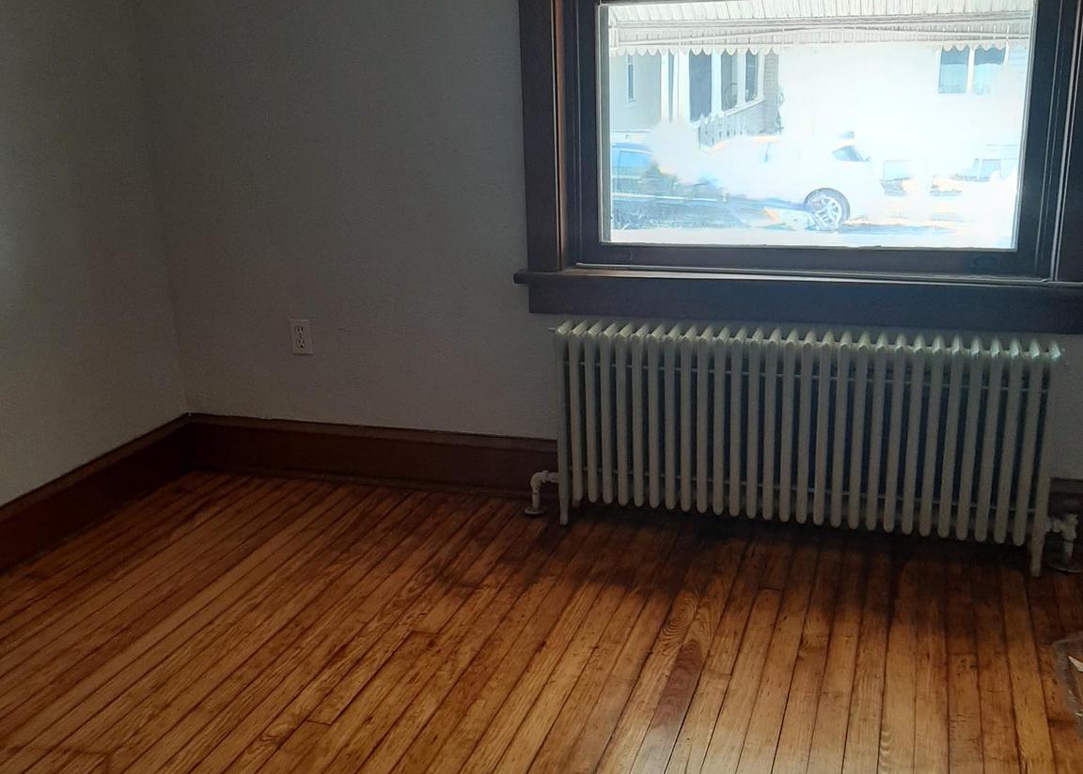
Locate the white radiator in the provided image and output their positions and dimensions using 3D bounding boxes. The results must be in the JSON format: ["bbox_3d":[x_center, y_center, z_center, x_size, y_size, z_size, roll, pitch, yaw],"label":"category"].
[{"bbox_3d":[0.671,0.145,2.926,1.275,0.566,0.155,4,17,18],"label":"white radiator"}]

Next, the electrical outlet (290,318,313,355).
[{"bbox_3d":[-0.753,-0.157,3.412,0.070,0.114,0.008,4,17,17],"label":"electrical outlet"}]

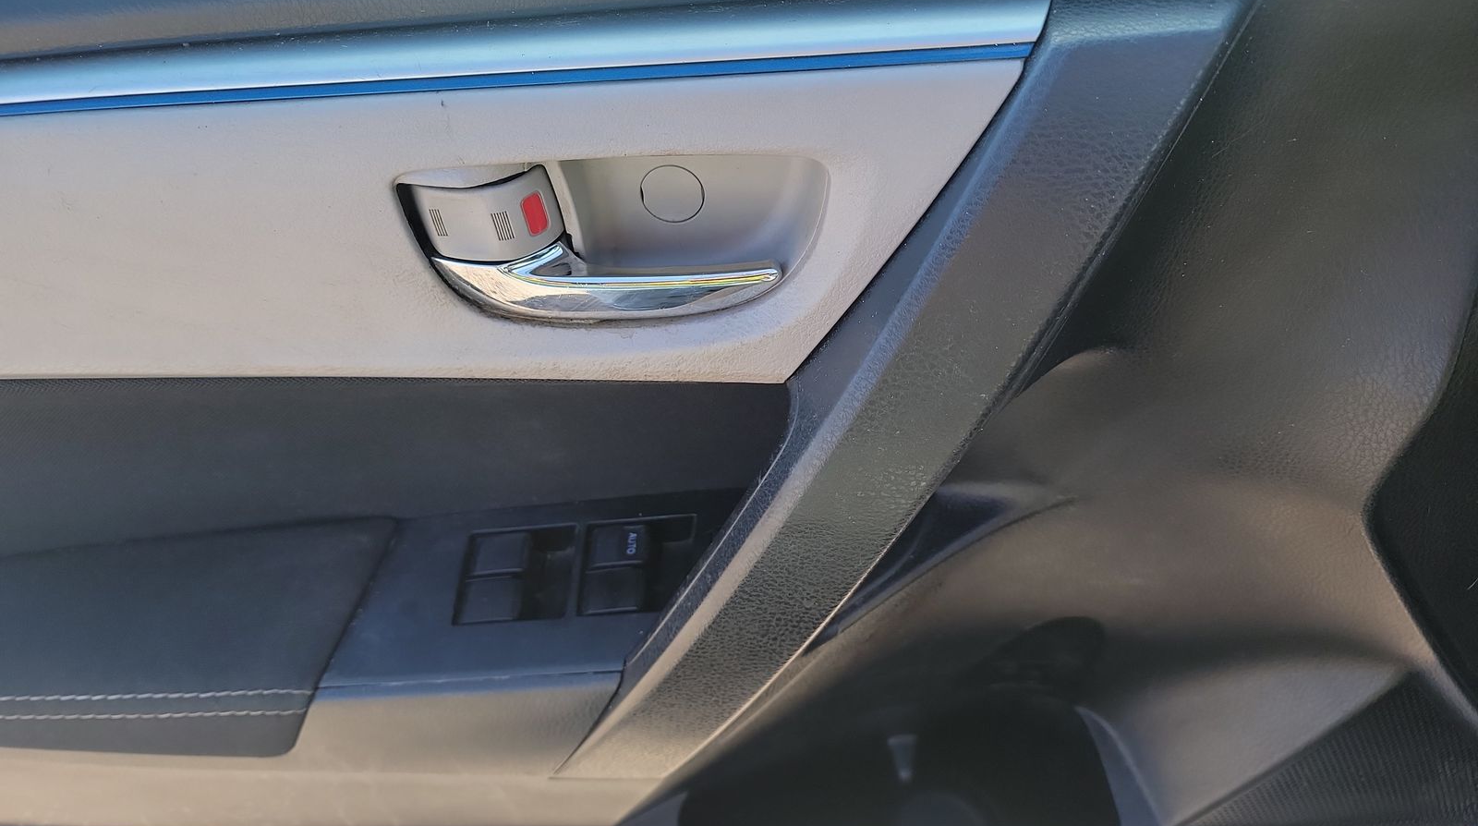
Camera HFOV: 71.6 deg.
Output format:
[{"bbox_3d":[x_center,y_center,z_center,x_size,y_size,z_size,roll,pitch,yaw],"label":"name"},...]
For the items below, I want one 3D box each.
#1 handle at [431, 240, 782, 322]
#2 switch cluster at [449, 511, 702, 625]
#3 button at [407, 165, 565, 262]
[{"bbox_3d":[-0.049,-0.049,0.384,0.128,0.023,0.022,-1,45,0],"label":"handle"},{"bbox_3d":[-0.065,0.062,0.415,0.095,0.016,0.045,-1,45,0],"label":"switch cluster"},{"bbox_3d":[-0.095,-0.075,0.388,0.052,0.032,0.018,-1,45,0],"label":"button"}]

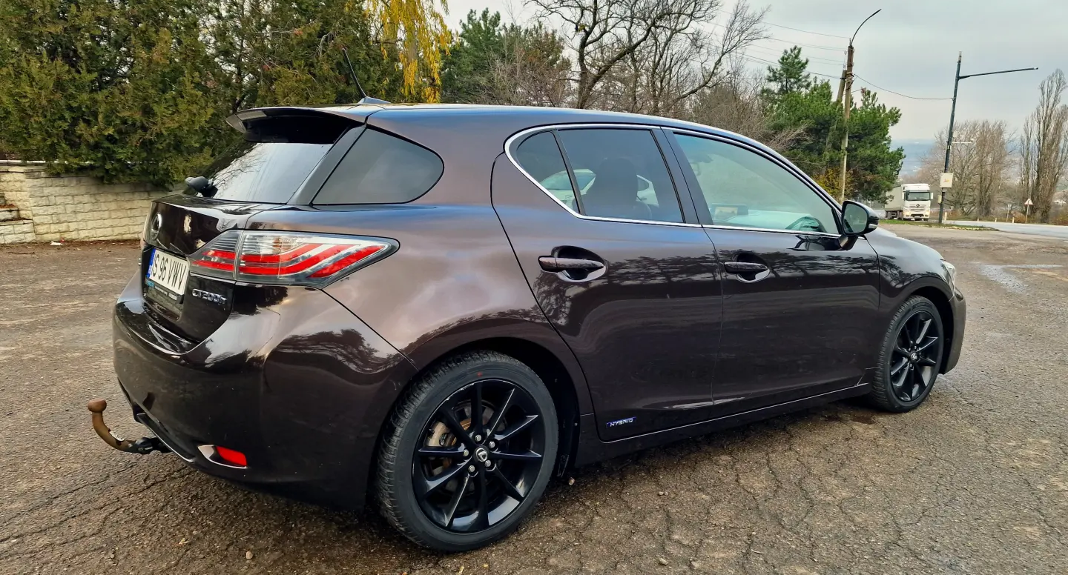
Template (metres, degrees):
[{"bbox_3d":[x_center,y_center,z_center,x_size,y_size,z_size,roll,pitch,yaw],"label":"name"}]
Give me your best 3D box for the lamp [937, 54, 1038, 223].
[{"bbox_3d":[23.760,-7.739,37.337,4.326,8.778,0.450,2,9,0],"label":"lamp"}]

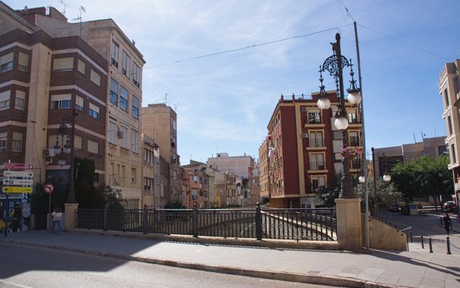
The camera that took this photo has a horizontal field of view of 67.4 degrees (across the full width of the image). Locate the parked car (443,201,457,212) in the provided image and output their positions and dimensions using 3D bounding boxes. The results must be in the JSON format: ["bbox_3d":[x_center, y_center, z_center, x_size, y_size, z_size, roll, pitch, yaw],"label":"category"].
[{"bbox_3d":[33.689,9.540,52.057,4.200,1.480,1.750,7,-12,-44],"label":"parked car"}]

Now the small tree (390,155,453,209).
[{"bbox_3d":[32.654,6.741,58.536,9.300,9.446,8.600,-6,-10,29],"label":"small tree"}]

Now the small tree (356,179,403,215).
[{"bbox_3d":[14.546,5.858,33.457,4.100,4.700,4.000,-5,-9,23],"label":"small tree"}]

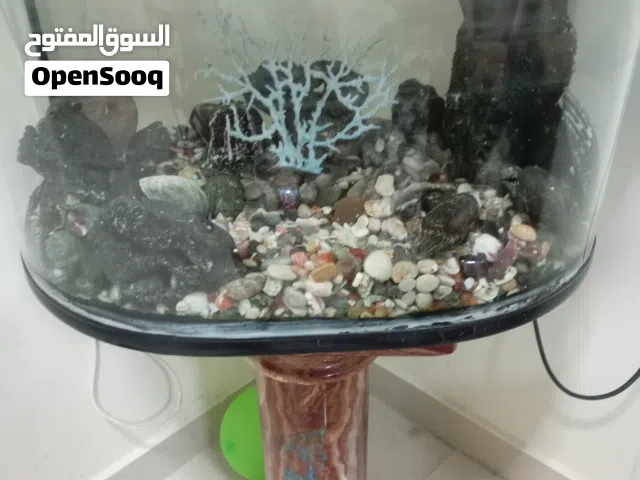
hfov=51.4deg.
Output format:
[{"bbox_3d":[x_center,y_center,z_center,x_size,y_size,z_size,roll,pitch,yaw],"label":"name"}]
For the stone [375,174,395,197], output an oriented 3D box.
[{"bbox_3d":[0.075,-0.064,0.775,0.023,0.024,0.022,0,27,0],"label":"stone"}]

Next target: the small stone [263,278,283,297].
[{"bbox_3d":[-0.048,0.049,0.680,0.019,0.017,0.017,0,28,0],"label":"small stone"}]

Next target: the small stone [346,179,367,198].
[{"bbox_3d":[0.044,-0.061,0.801,0.023,0.023,0.024,-1,30,0],"label":"small stone"}]

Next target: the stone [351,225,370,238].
[{"bbox_3d":[0.045,-0.009,0.743,0.021,0.014,0.019,-1,30,0],"label":"stone"}]

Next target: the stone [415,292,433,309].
[{"bbox_3d":[0.102,0.060,0.655,0.017,0.015,0.016,-1,31,0],"label":"stone"}]

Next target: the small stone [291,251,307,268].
[{"bbox_3d":[-0.022,0.021,0.709,0.016,0.018,0.016,-1,30,0],"label":"small stone"}]

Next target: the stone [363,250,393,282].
[{"bbox_3d":[0.061,0.028,0.701,0.029,0.035,0.028,-1,31,0],"label":"stone"}]

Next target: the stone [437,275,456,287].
[{"bbox_3d":[0.119,0.038,0.628,0.019,0.010,0.012,7,28,13],"label":"stone"}]

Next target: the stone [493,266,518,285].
[{"bbox_3d":[0.177,0.034,0.634,0.012,0.011,0.028,24,36,39],"label":"stone"}]

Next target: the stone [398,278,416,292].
[{"bbox_3d":[0.089,0.046,0.681,0.018,0.013,0.017,-1,30,0],"label":"stone"}]

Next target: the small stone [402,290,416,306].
[{"bbox_3d":[0.082,0.053,0.607,0.011,0.011,0.013,-15,30,-26],"label":"small stone"}]

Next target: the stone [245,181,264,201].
[{"bbox_3d":[-0.076,-0.058,0.775,0.023,0.021,0.022,0,27,0],"label":"stone"}]

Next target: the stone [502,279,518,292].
[{"bbox_3d":[0.189,0.045,0.660,0.016,0.012,0.015,0,27,0],"label":"stone"}]

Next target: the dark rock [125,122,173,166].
[{"bbox_3d":[-0.214,-0.120,0.830,0.060,0.054,0.048,0,27,0],"label":"dark rock"}]

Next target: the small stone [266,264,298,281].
[{"bbox_3d":[-0.040,0.034,0.694,0.031,0.015,0.022,-1,30,0],"label":"small stone"}]

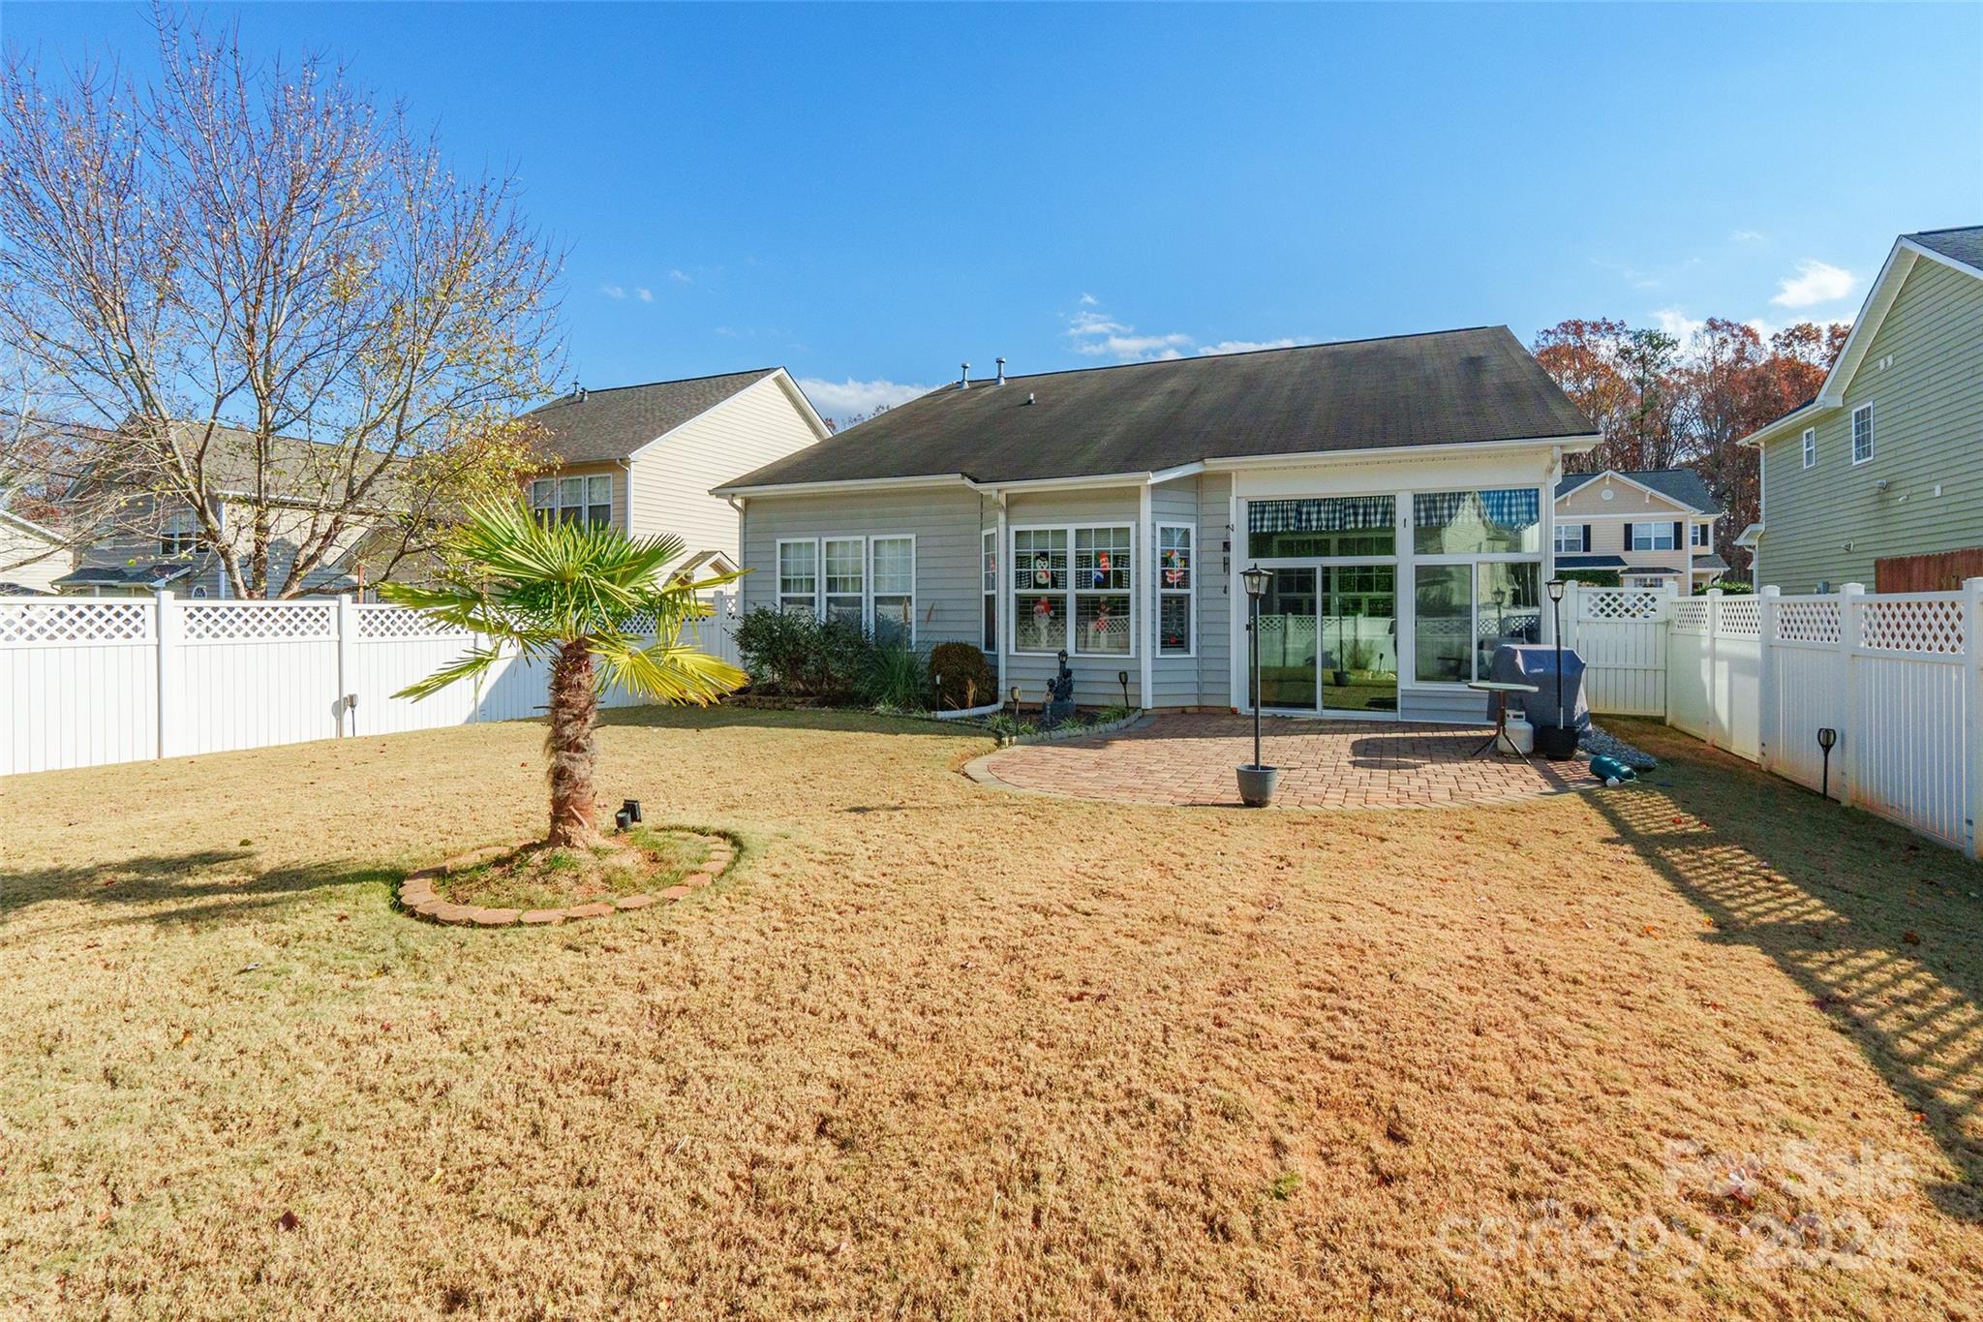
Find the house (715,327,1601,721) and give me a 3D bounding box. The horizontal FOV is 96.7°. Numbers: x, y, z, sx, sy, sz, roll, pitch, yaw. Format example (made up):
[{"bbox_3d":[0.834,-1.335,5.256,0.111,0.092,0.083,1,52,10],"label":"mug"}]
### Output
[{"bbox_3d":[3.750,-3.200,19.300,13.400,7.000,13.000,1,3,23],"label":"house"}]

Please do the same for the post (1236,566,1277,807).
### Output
[{"bbox_3d":[2.130,0.180,7.080,0.340,1.890,0.340,0,3,0],"label":"post"}]

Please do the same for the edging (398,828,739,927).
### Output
[{"bbox_3d":[-2.490,1.250,5.350,1.860,0.130,1.840,-1,3,-25],"label":"edging"}]

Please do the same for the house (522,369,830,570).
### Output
[{"bbox_3d":[-11.500,-5.000,30.500,10.500,9.200,12.500,1,3,23],"label":"house"}]

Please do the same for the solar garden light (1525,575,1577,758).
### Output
[{"bbox_3d":[5.960,0.050,9.250,0.340,1.860,0.340,0,3,0],"label":"solar garden light"}]

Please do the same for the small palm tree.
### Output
[{"bbox_3d":[-2.500,0.070,5.320,1.950,2.100,1.950,-1,3,-25],"label":"small palm tree"}]

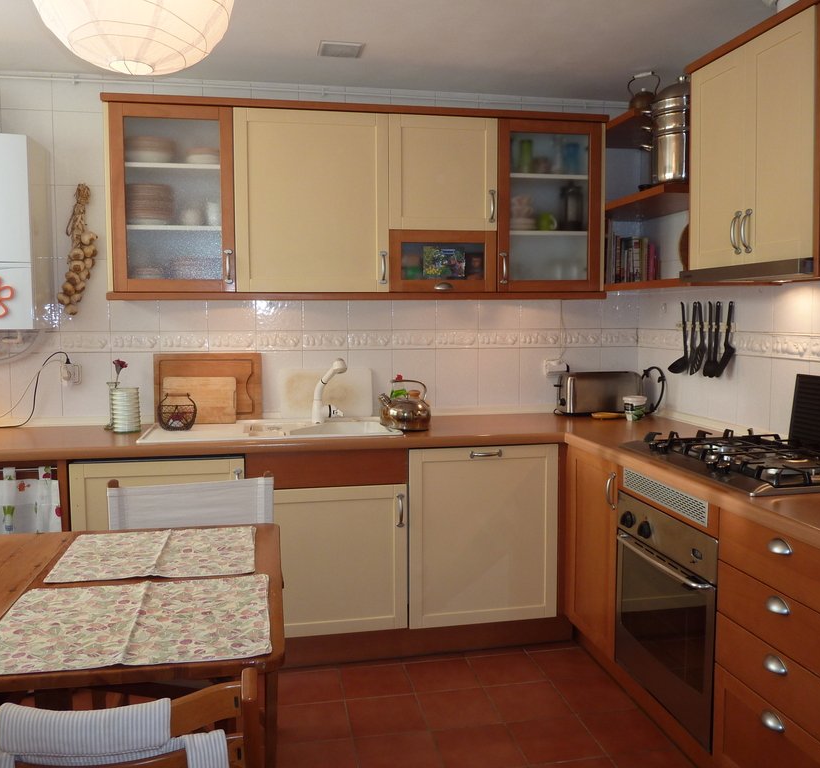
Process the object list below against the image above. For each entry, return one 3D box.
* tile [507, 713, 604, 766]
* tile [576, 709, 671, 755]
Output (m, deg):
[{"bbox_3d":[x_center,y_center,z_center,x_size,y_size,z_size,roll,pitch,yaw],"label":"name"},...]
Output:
[{"bbox_3d":[0.451,1.115,2.304,0.243,0.010,0.243,-1,5,-10],"label":"tile"},{"bbox_3d":[0.692,1.109,2.353,0.236,0.010,0.245,-1,4,-10],"label":"tile"}]

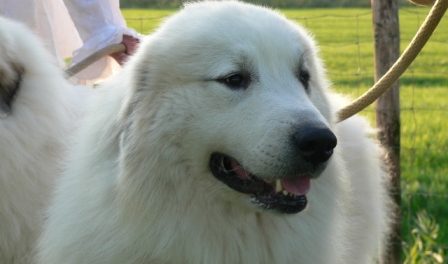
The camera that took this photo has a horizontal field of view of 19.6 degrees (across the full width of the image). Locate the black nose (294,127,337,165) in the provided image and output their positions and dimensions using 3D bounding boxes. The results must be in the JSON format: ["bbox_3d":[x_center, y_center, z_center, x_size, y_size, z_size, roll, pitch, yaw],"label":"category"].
[{"bbox_3d":[0.108,0.016,1.550,0.046,0.040,0.034,0,12,-35],"label":"black nose"}]

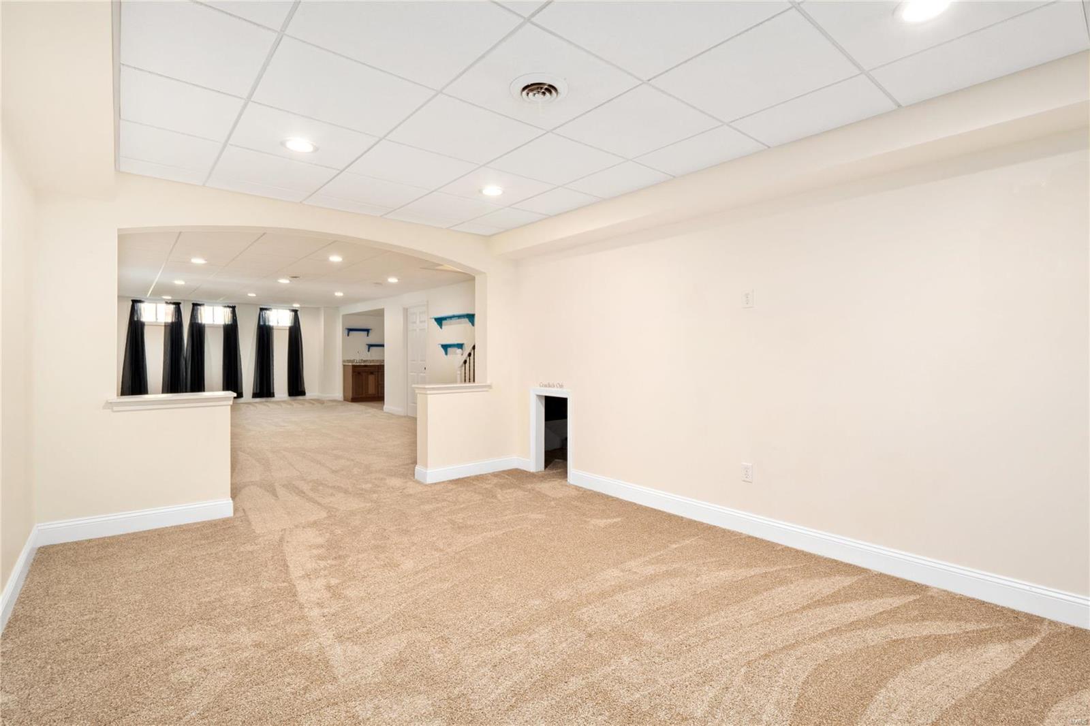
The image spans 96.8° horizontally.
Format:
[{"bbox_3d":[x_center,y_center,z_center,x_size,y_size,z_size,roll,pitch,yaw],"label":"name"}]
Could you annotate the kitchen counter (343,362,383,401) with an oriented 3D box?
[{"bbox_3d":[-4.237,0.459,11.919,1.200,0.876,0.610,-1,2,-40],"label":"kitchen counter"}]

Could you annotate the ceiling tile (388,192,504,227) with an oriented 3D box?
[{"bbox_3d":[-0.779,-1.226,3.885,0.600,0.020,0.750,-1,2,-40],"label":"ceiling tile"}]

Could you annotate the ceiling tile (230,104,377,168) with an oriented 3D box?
[{"bbox_3d":[-1.282,-1.192,2.585,0.606,0.020,0.604,-2,3,-40],"label":"ceiling tile"}]

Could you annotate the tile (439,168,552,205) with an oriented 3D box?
[{"bbox_3d":[-0.344,-1.226,3.379,0.606,0.020,0.604,-2,3,-40],"label":"tile"}]

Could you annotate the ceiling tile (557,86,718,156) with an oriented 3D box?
[{"bbox_3d":[0.450,-1.192,2.442,0.606,0.020,0.604,-2,3,-40],"label":"ceiling tile"}]

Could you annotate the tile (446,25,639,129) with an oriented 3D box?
[{"bbox_3d":[-0.018,-1.175,2.045,0.606,0.020,0.604,-2,3,-40],"label":"tile"}]

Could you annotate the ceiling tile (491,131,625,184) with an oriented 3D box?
[{"bbox_3d":[0.055,-1.194,2.893,0.600,0.020,0.600,-1,2,-40],"label":"ceiling tile"}]

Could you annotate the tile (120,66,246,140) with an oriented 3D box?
[{"bbox_3d":[-1.685,-1.177,2.244,0.434,0.020,0.604,-2,3,-40],"label":"tile"}]

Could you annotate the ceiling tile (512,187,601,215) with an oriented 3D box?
[{"bbox_3d":[0.064,-1.241,3.724,0.447,0.020,0.604,-2,3,-40],"label":"ceiling tile"}]

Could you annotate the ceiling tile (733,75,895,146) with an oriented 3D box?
[{"bbox_3d":[1.256,-1.190,2.319,0.447,0.020,0.604,-2,3,-40],"label":"ceiling tile"}]

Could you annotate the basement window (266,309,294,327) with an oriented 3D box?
[{"bbox_3d":[-6.398,-1.083,11.643,0.680,0.440,0.100,-1,2,-40],"label":"basement window"}]

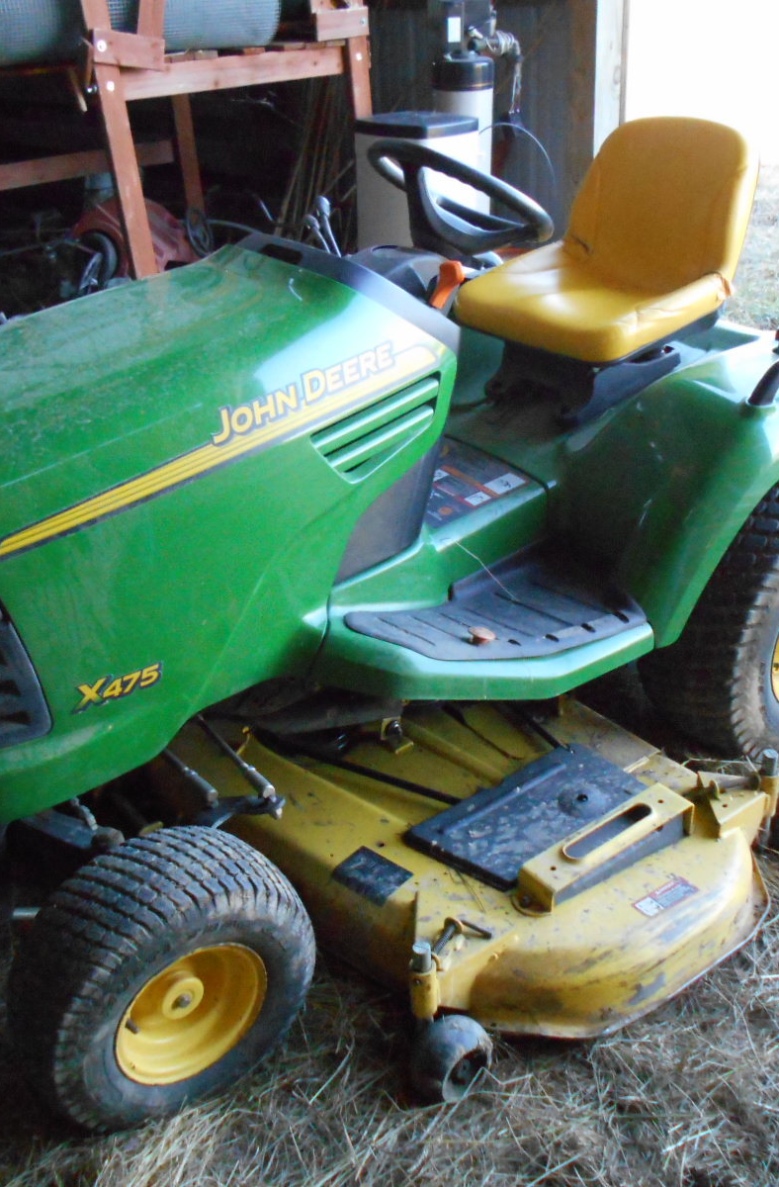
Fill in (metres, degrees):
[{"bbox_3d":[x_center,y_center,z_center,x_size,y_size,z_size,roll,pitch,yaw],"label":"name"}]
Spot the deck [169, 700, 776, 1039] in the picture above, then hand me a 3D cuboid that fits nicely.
[{"bbox_3d":[-0.019,0.248,2.435,0.900,0.260,1.600,-21,34,-30],"label":"deck"}]

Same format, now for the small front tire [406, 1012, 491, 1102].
[{"bbox_3d":[0.093,0.702,1.794,0.125,0.125,0.080,-21,34,-30],"label":"small front tire"}]

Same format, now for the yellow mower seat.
[{"bbox_3d":[0.435,-0.733,2.394,0.500,0.410,0.475,-21,34,-30],"label":"yellow mower seat"}]

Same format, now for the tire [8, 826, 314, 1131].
[{"bbox_3d":[-0.328,0.571,1.759,0.450,0.450,0.205,-21,33,-28],"label":"tire"}]

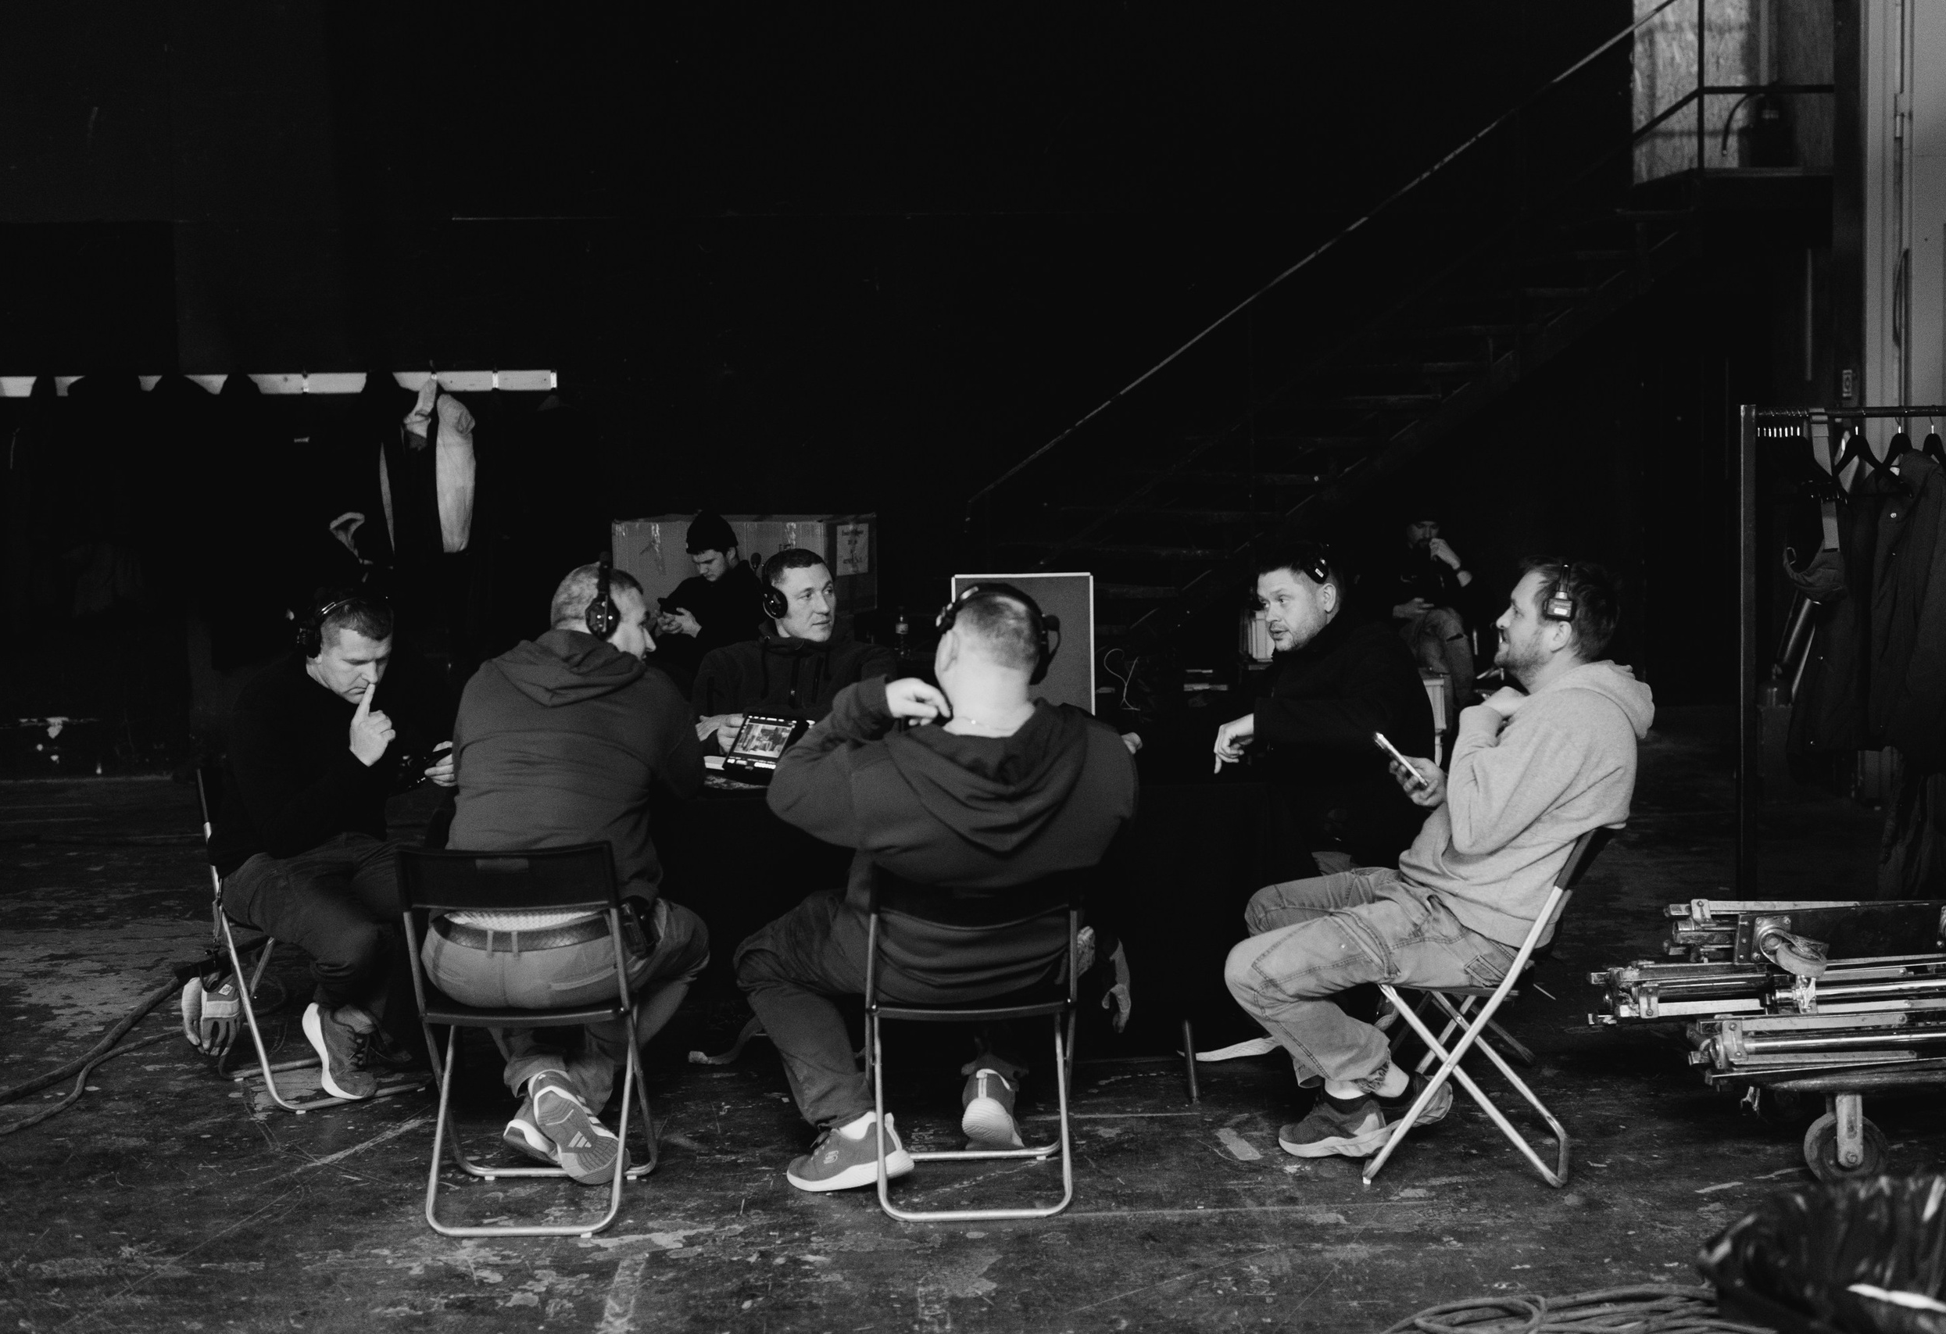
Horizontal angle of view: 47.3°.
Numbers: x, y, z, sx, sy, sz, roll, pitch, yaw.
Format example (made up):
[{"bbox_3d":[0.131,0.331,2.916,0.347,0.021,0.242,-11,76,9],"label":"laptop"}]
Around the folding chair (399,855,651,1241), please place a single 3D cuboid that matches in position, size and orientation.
[{"bbox_3d":[-0.884,0.714,4.471,0.420,0.775,0.460,-1,3,-1],"label":"folding chair"}]

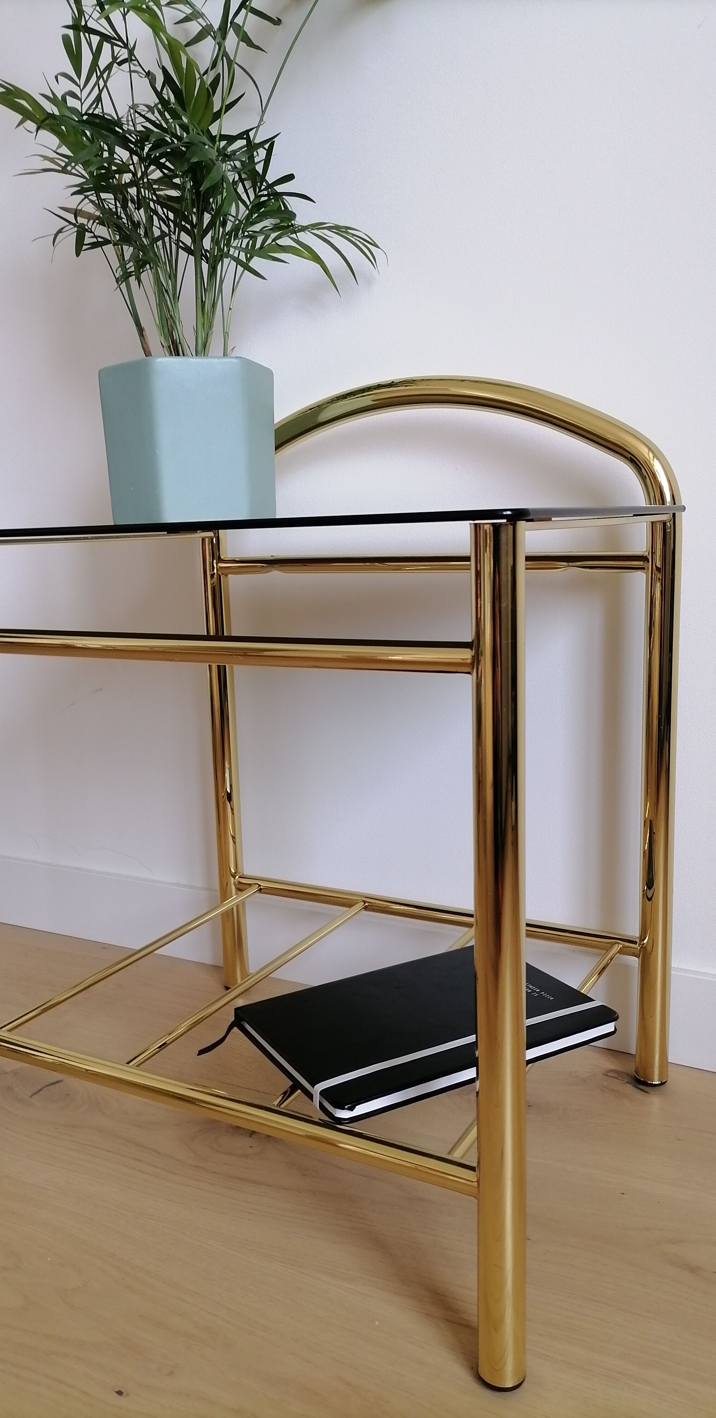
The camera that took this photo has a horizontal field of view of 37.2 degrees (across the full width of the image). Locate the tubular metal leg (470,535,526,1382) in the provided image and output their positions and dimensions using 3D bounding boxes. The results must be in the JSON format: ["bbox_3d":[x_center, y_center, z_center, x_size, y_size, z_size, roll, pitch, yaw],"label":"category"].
[{"bbox_3d":[0.071,0.135,0.529,0.025,0.446,0.025,-2,10,0],"label":"tubular metal leg"}]

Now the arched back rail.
[{"bbox_3d":[0.045,-0.210,0.866,0.430,0.112,0.025,4,11,28],"label":"arched back rail"}]

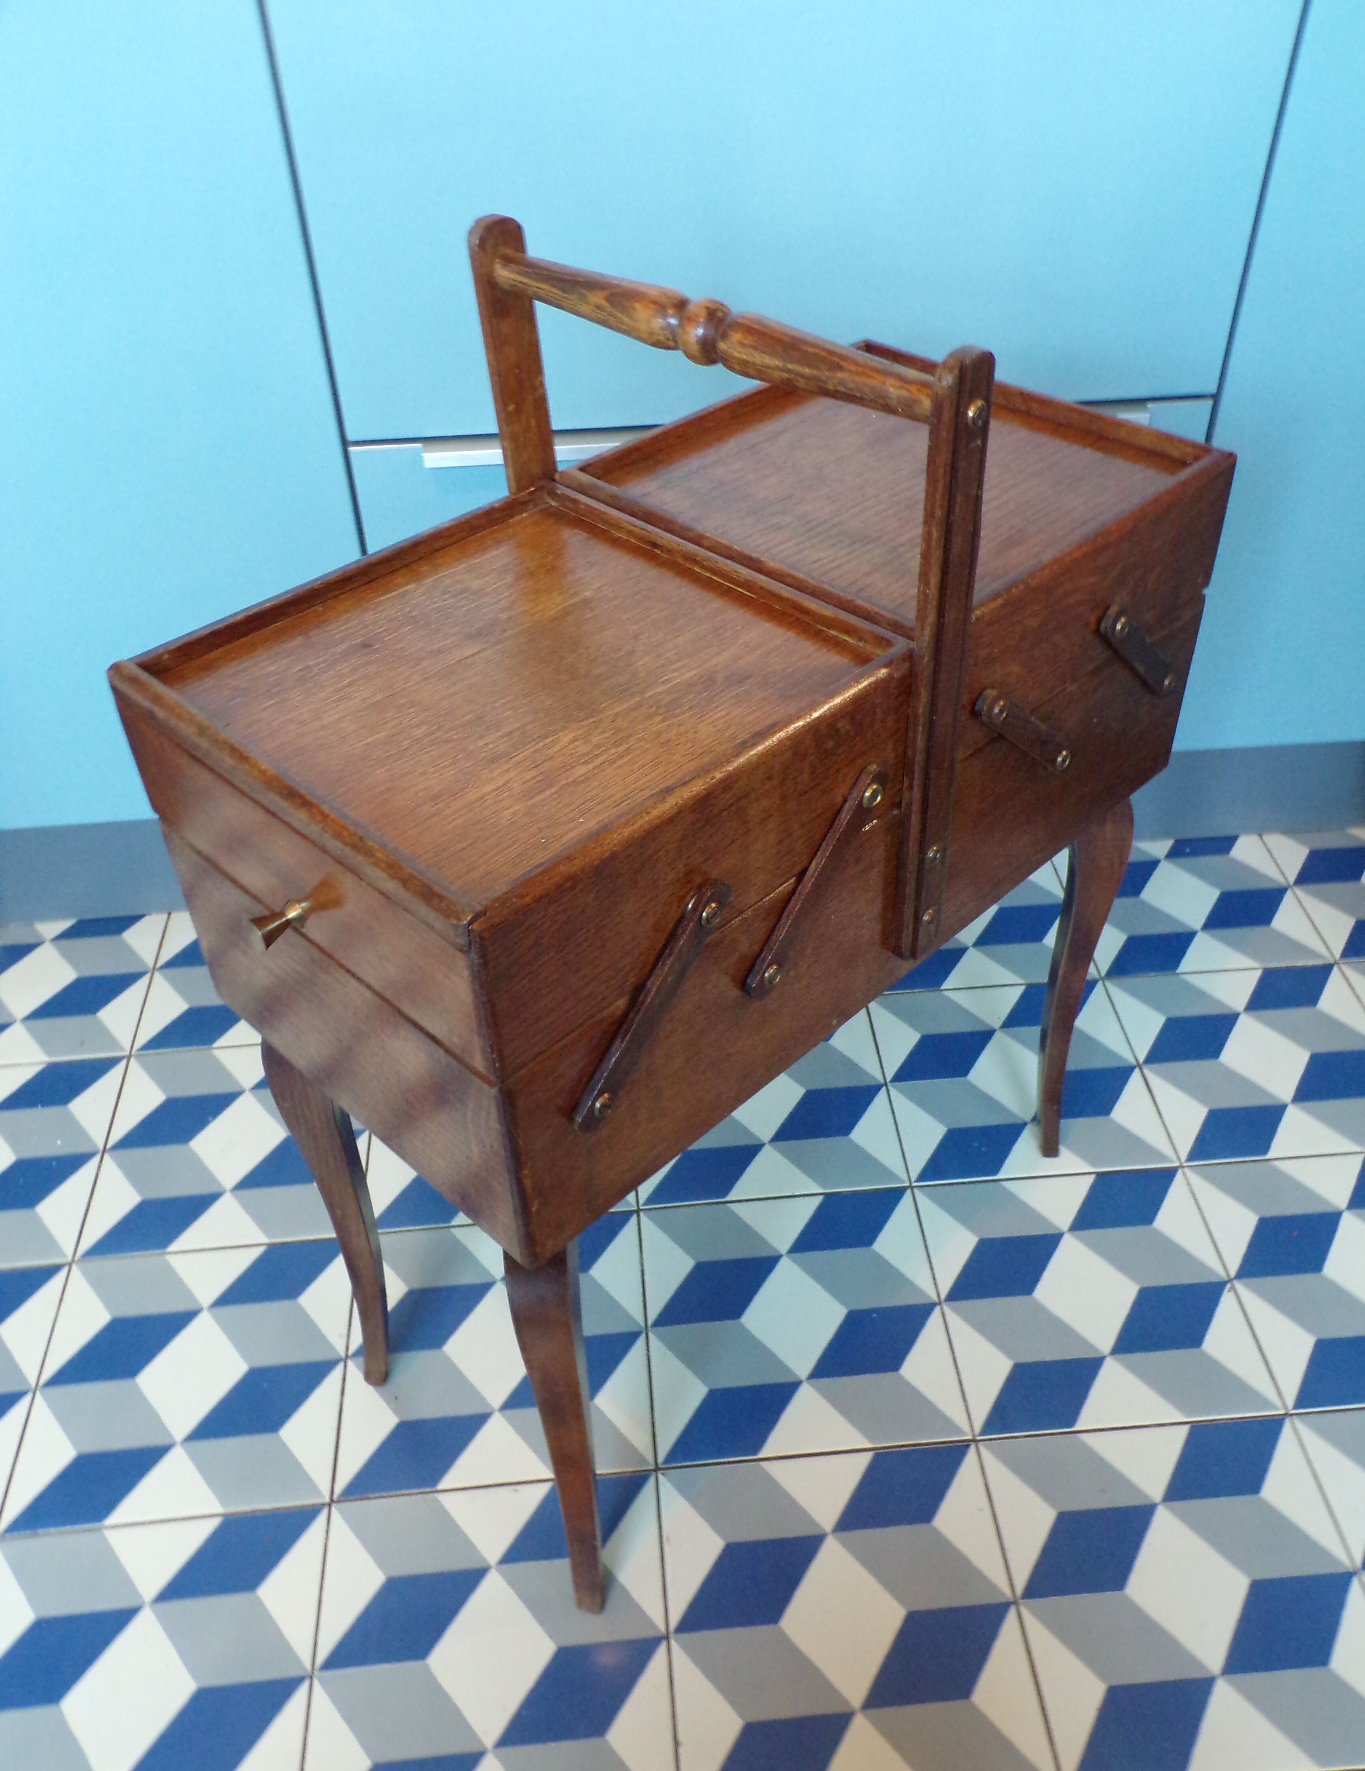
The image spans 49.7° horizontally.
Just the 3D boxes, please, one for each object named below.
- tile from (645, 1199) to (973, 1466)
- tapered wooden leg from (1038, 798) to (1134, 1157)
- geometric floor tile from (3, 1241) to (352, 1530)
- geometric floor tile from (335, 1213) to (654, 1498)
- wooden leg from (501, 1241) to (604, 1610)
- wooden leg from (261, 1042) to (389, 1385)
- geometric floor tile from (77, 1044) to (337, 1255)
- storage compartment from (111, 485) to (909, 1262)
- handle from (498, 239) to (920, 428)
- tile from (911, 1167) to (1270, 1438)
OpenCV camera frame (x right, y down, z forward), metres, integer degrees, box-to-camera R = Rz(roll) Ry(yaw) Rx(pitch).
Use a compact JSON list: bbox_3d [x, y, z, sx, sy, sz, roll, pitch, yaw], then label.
[{"bbox_3d":[0.076,0.295,0.993,0.199,0.010,0.199,-4,40,-3],"label":"tile"},{"bbox_3d":[0.263,0.061,0.981,0.041,0.354,0.031,-1,40,1],"label":"tapered wooden leg"},{"bbox_3d":[-0.323,0.325,0.975,0.199,0.010,0.199,-4,40,-3],"label":"geometric floor tile"},{"bbox_3d":[-0.123,0.310,0.984,0.199,0.010,0.199,-4,40,-3],"label":"geometric floor tile"},{"bbox_3d":[-0.059,0.274,0.740,0.031,0.354,0.041,-1,40,1],"label":"wooden leg"},{"bbox_3d":[-0.202,0.185,0.853,0.041,0.354,0.031,-1,40,1],"label":"wooden leg"},{"bbox_3d":[-0.339,0.198,1.129,0.199,0.010,0.199,-4,40,-3],"label":"geometric floor tile"},{"bbox_3d":[-0.067,-0.023,0.672,0.236,0.190,0.238,-33,49,-32],"label":"storage compartment"},{"bbox_3d":[0.006,-0.232,0.617,0.028,0.028,0.246,-33,49,-32],"label":"handle"},{"bbox_3d":[0.275,0.280,1.002,0.199,0.010,0.199,-4,40,-3],"label":"tile"}]

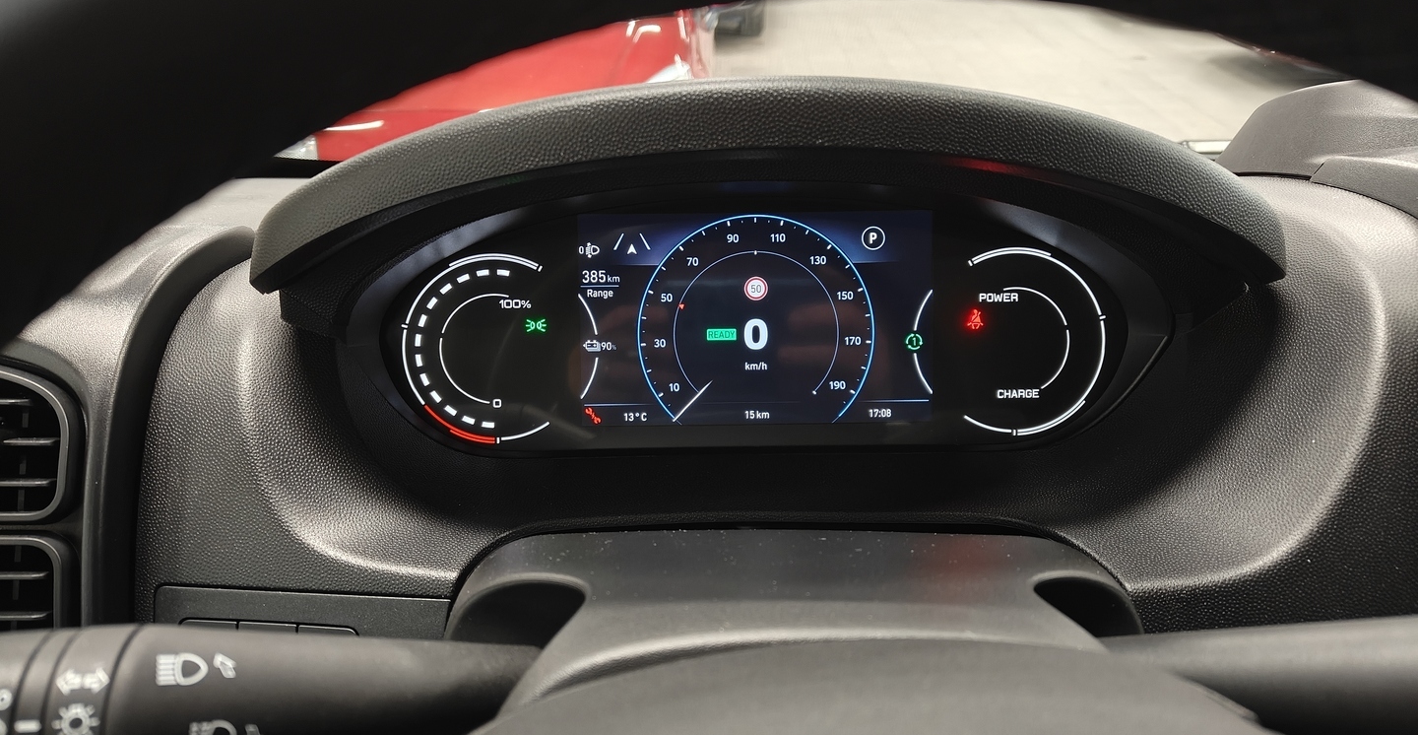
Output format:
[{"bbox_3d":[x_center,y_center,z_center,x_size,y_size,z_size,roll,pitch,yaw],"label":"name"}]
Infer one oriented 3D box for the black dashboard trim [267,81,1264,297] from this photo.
[{"bbox_3d":[0.022,-0.079,0.400,0.415,0.090,0.105,-1,26,0],"label":"black dashboard trim"}]

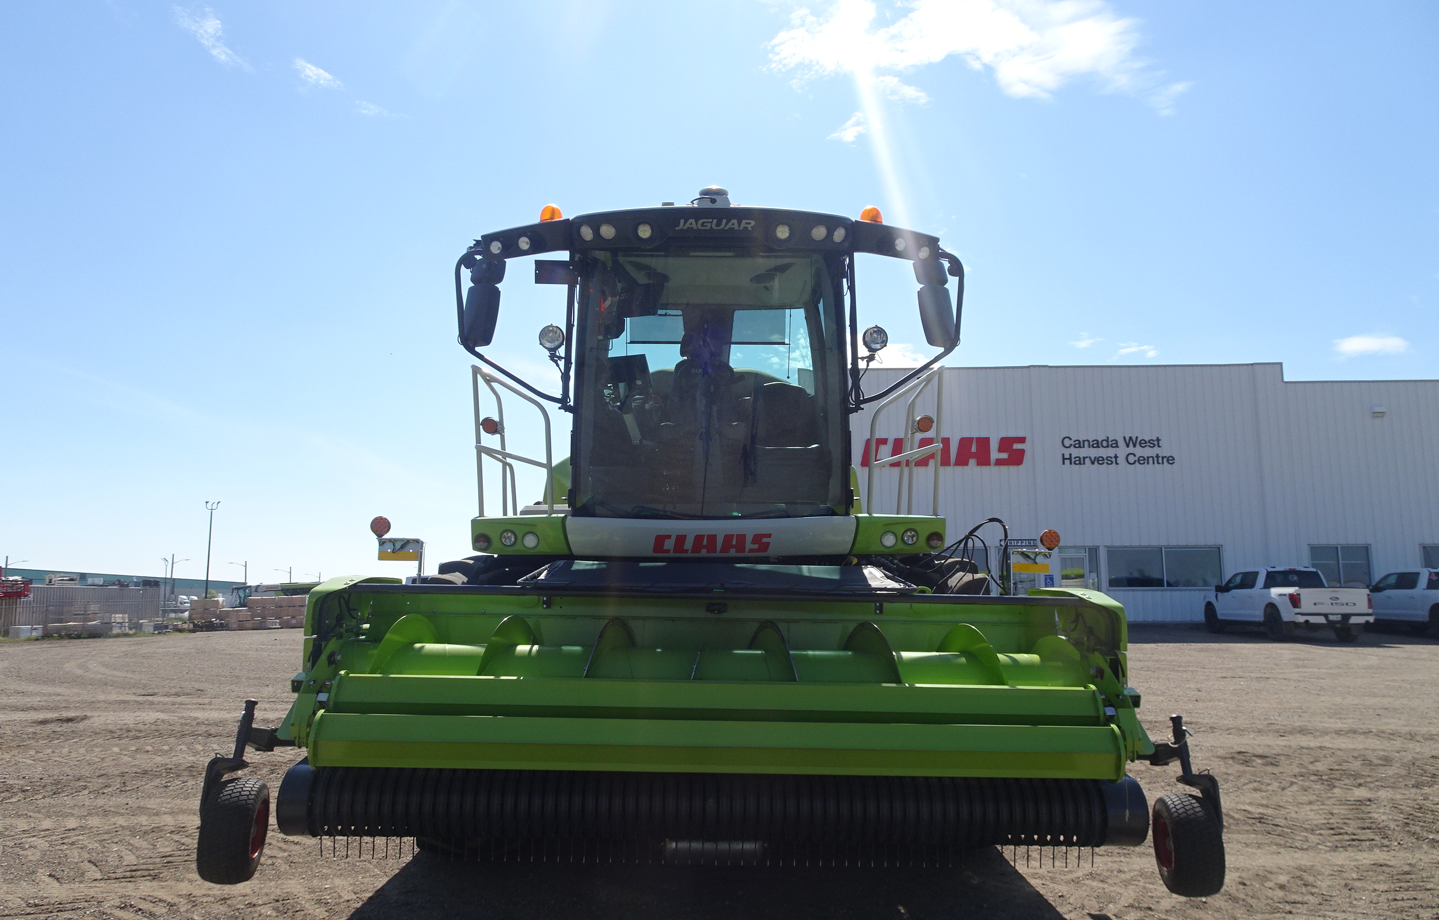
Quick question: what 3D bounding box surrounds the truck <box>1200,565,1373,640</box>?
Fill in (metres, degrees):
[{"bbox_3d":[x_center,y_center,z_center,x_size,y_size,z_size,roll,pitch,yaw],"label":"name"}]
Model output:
[{"bbox_3d":[16.046,4.129,28.731,2.120,1.960,5.900,0,-7,2],"label":"truck"}]

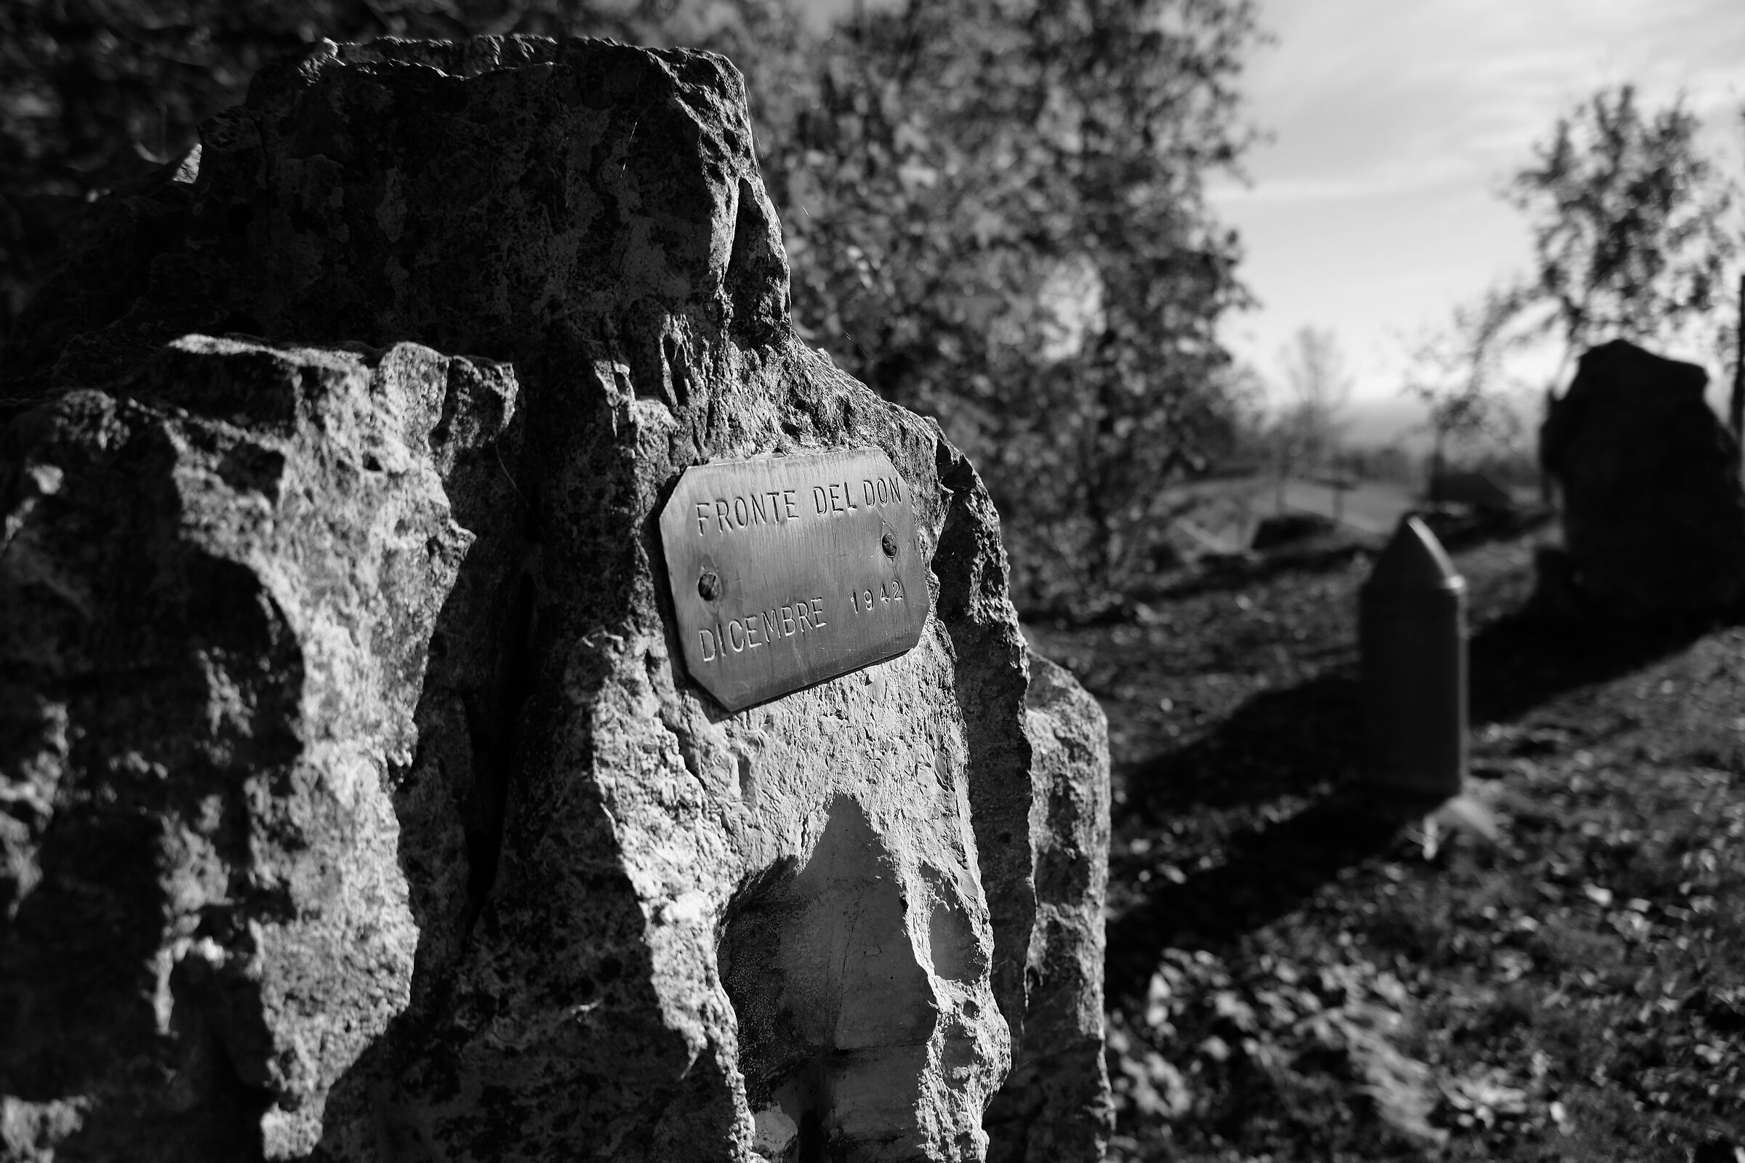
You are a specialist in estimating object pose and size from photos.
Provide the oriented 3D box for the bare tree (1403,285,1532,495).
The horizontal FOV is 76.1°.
[{"bbox_3d":[7.977,-2.530,15.000,1.540,2.860,1.463,3,10,28],"label":"bare tree"}]

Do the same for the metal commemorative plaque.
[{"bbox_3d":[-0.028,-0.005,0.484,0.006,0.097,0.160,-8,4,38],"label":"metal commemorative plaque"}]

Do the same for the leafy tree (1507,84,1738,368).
[{"bbox_3d":[7.685,-2.871,11.500,1.988,4.288,1.888,4,11,34],"label":"leafy tree"}]

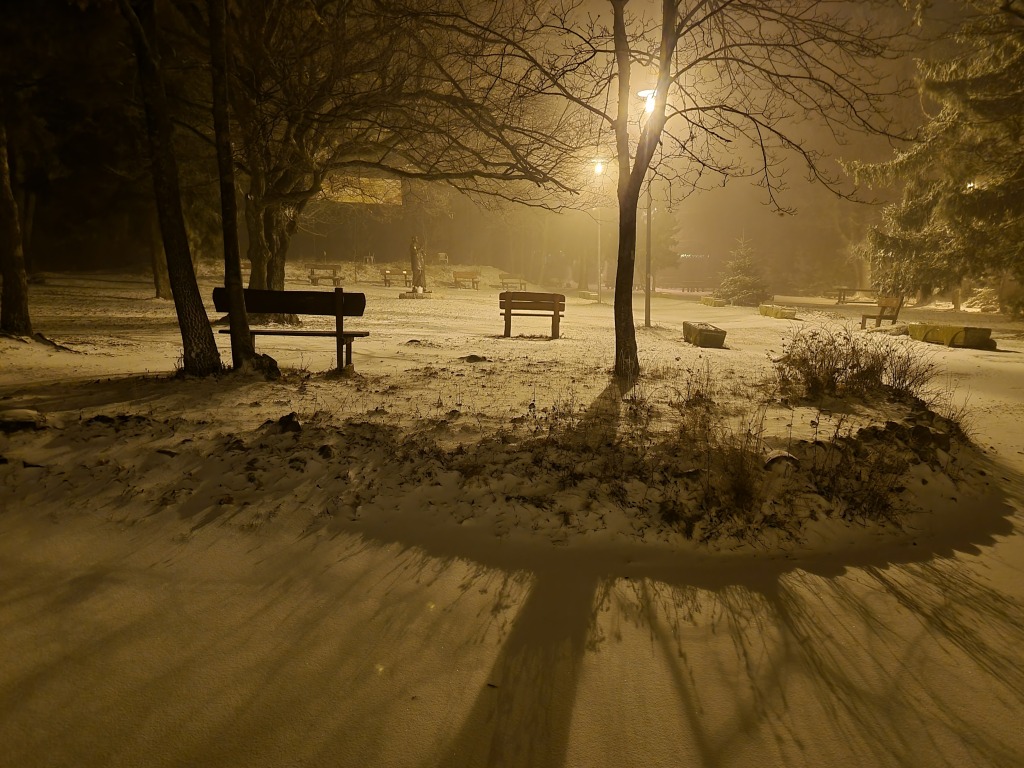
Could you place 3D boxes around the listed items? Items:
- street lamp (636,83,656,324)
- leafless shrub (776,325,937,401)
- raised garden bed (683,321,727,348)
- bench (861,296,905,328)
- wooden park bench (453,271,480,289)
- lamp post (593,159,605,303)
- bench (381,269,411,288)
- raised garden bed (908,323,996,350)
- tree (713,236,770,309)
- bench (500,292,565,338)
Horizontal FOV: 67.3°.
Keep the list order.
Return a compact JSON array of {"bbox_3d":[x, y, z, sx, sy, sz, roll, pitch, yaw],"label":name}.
[{"bbox_3d":[3.208,-3.966,17.718,0.500,5.350,0.500,0,8,0],"label":"street lamp"},{"bbox_3d":[3.586,-0.277,8.047,1.500,0.740,1.100,0,8,0],"label":"leafless shrub"},{"bbox_3d":[3.822,-0.971,15.204,0.500,0.340,1.700,0,8,3],"label":"raised garden bed"},{"bbox_3d":[10.089,-1.970,20.937,0.600,0.890,1.600,1,8,10],"label":"bench"},{"bbox_3d":[-2.170,-5.068,37.437,1.450,0.880,0.600,-5,10,-33],"label":"wooden park bench"},{"bbox_3d":[3.379,-5.795,29.318,0.500,5.350,0.500,0,8,0],"label":"lamp post"},{"bbox_3d":[-5.732,-5.286,38.436,1.680,0.900,0.600,-6,10,-36],"label":"bench"},{"bbox_3d":[9.433,-1.076,16.566,0.550,0.410,2.000,0,8,-1],"label":"raised garden bed"},{"bbox_3d":[9.250,-4.505,30.804,2.200,2.750,2.200,0,8,0],"label":"tree"},{"bbox_3d":[0.397,-1.350,15.034,1.280,0.890,0.560,0,8,0],"label":"bench"}]

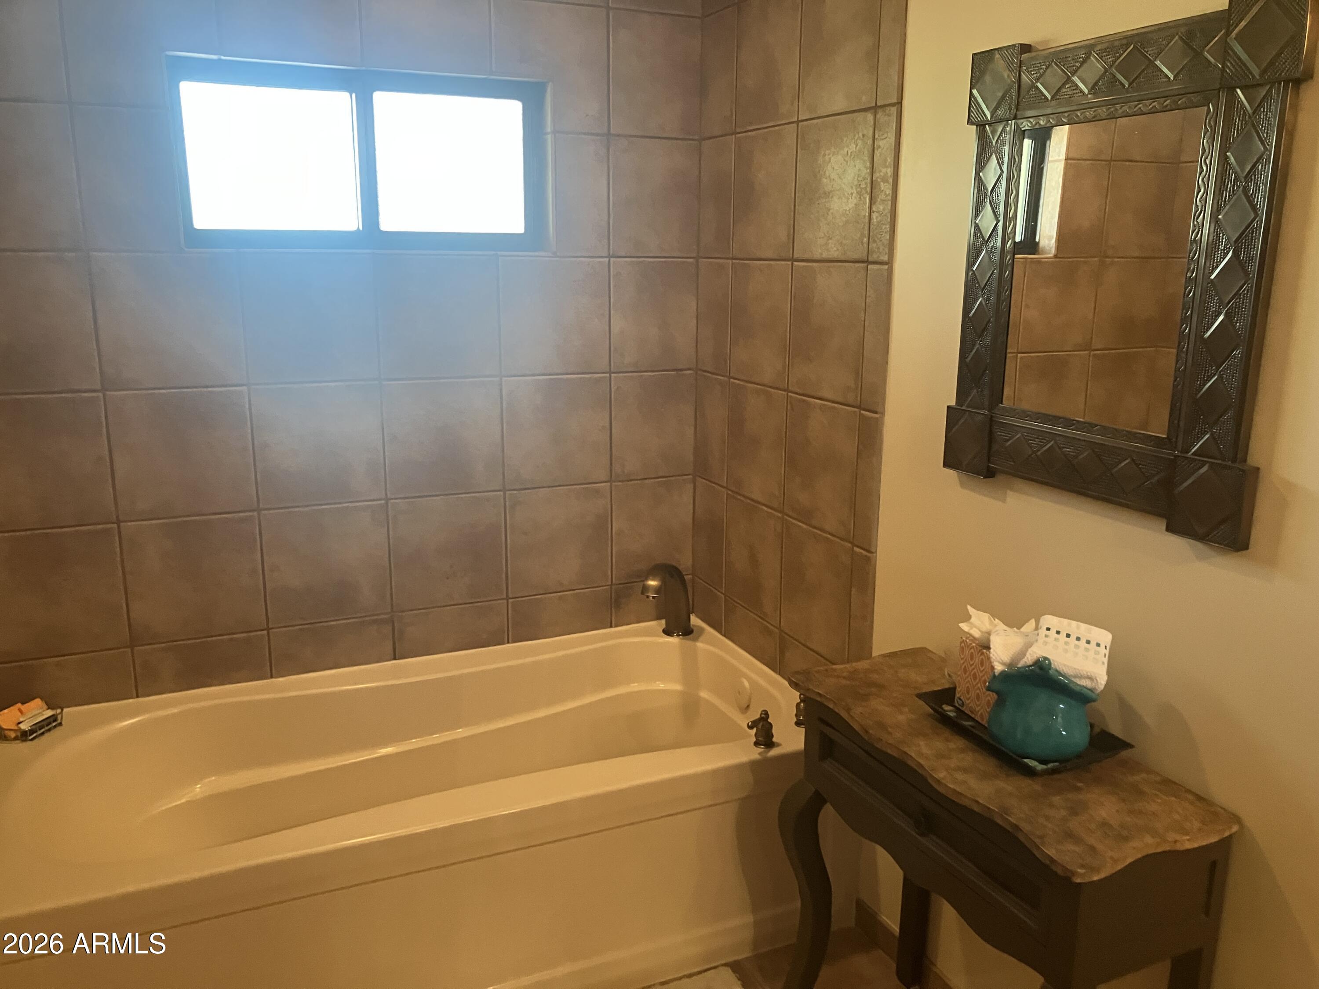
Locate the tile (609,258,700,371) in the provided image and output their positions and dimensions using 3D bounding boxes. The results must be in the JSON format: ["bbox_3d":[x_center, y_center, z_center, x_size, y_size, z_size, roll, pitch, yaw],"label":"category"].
[{"bbox_3d":[-0.014,-0.502,2.966,0.263,0.305,0.010,-5,14,-24],"label":"tile"}]

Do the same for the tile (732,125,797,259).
[{"bbox_3d":[0.260,-0.741,2.635,0.010,0.305,0.305,-5,14,-24],"label":"tile"}]

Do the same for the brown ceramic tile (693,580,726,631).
[{"bbox_3d":[0.148,0.333,3.170,0.010,0.123,0.191,-5,14,-23],"label":"brown ceramic tile"}]

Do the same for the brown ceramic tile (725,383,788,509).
[{"bbox_3d":[0.256,-0.137,2.783,0.010,0.305,0.302,-5,14,-24],"label":"brown ceramic tile"}]

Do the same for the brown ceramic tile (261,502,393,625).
[{"bbox_3d":[-0.866,0.183,2.788,0.310,0.310,0.010,-5,14,-23],"label":"brown ceramic tile"}]

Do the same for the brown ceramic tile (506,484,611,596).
[{"bbox_3d":[-0.283,0.127,3.003,0.307,0.305,0.010,-5,14,-24],"label":"brown ceramic tile"}]

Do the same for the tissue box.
[{"bbox_3d":[0.600,0.321,1.855,0.112,0.128,0.112,-5,14,-24],"label":"tissue box"}]

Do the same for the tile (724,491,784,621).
[{"bbox_3d":[0.254,0.171,2.891,0.010,0.310,0.310,-5,14,-23],"label":"tile"}]

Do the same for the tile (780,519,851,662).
[{"bbox_3d":[0.376,0.234,2.562,0.010,0.304,0.306,-5,14,-23],"label":"tile"}]

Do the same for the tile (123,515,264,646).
[{"bbox_3d":[-1.140,0.207,2.628,0.307,0.305,0.010,-5,14,-24],"label":"tile"}]

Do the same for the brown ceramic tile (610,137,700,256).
[{"bbox_3d":[-0.011,-0.806,2.906,0.258,0.305,0.010,-5,14,-24],"label":"brown ceramic tile"}]

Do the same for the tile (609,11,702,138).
[{"bbox_3d":[-0.008,-1.107,2.825,0.263,0.305,0.010,-5,14,-24],"label":"tile"}]

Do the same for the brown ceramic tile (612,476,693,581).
[{"bbox_3d":[-0.019,0.103,3.105,0.256,0.304,0.010,-5,14,-23],"label":"brown ceramic tile"}]

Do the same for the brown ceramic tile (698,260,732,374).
[{"bbox_3d":[0.153,-0.490,2.925,0.010,0.304,0.191,-5,14,-23],"label":"brown ceramic tile"}]

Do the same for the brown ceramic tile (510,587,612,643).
[{"bbox_3d":[-0.287,0.343,3.042,0.305,0.123,0.010,-5,14,-24],"label":"brown ceramic tile"}]

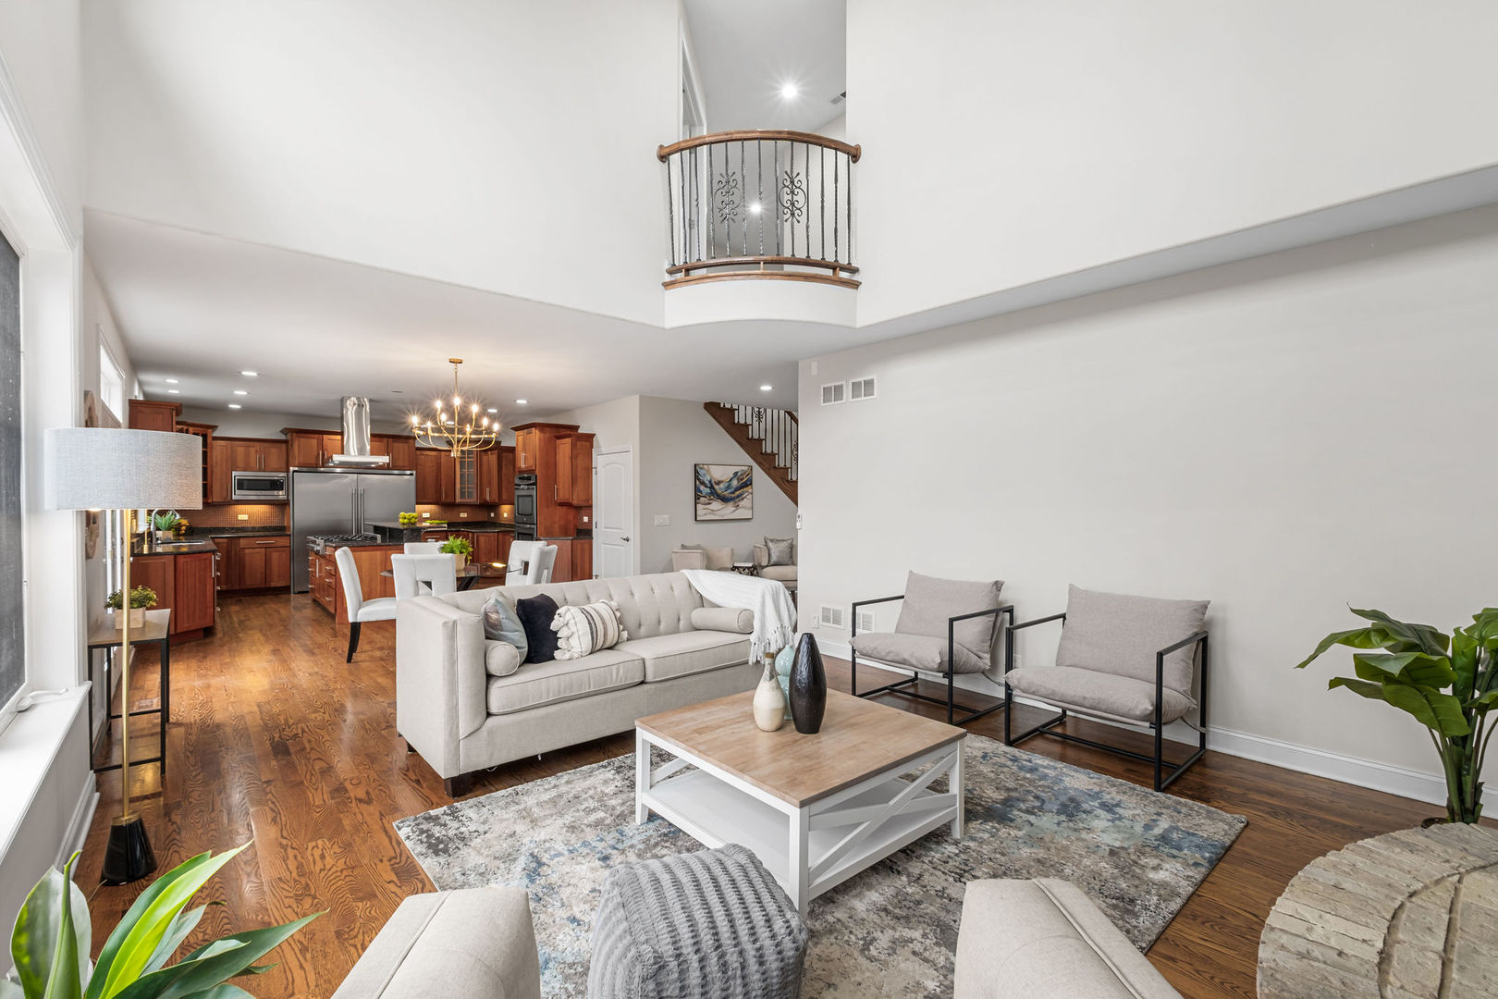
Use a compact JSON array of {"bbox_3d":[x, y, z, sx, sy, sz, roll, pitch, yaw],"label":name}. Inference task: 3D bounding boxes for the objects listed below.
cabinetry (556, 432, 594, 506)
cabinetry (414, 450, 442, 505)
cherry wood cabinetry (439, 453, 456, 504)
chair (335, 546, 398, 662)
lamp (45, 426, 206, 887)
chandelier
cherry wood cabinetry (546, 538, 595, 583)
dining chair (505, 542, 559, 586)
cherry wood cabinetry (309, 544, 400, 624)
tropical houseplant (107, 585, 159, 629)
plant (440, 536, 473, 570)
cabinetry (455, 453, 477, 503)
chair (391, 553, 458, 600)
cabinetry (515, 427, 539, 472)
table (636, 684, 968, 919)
[{"bbox_3d":[-2.434,-0.400,8.757,0.340,0.980,0.480,0,0,-42],"label":"cabinetry"},{"bbox_3d":[-5.824,-0.402,11.257,0.433,0.992,0.330,0,0,-42],"label":"cabinetry"},{"bbox_3d":[-5.510,-0.405,11.314,0.266,0.944,0.340,0,0,-42],"label":"cherry wood cabinetry"},{"bbox_3d":[-3.390,0.920,5.770,0.650,1.000,0.470,0,0,-33],"label":"chair"},{"bbox_3d":[-2.400,0.593,2.414,0.425,1.694,0.425,0,0,-45],"label":"lamp"},{"bbox_3d":[-2.751,-0.865,5.840,0.740,0.920,0.740,0,0,-25],"label":"chandelier"},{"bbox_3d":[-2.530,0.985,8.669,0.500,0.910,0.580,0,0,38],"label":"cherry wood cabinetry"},{"bbox_3d":[-2.210,0.920,6.040,0.470,1.000,0.620,0,0,44],"label":"dining chair"},{"bbox_3d":[-5.093,0.965,8.164,0.820,0.900,1.900,0,0,-42],"label":"cherry wood cabinetry"},{"bbox_3d":[-3.485,0.600,3.530,0.220,0.235,0.200,0,0,-42],"label":"tropical houseplant"},{"bbox_3d":[-2.814,0.500,6.000,0.290,0.325,0.270,0,0,0],"label":"plant"},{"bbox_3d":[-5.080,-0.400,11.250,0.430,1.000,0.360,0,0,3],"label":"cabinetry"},{"bbox_3d":[-2.693,0.942,5.351,0.470,0.995,0.620,0,0,-12],"label":"chair"},{"bbox_3d":[-3.102,-0.725,9.463,0.580,0.624,0.762,0,0,-42],"label":"cabinetry"},{"bbox_3d":[0.212,1.212,2.690,0.985,0.456,0.990,0,0,-41],"label":"table"}]

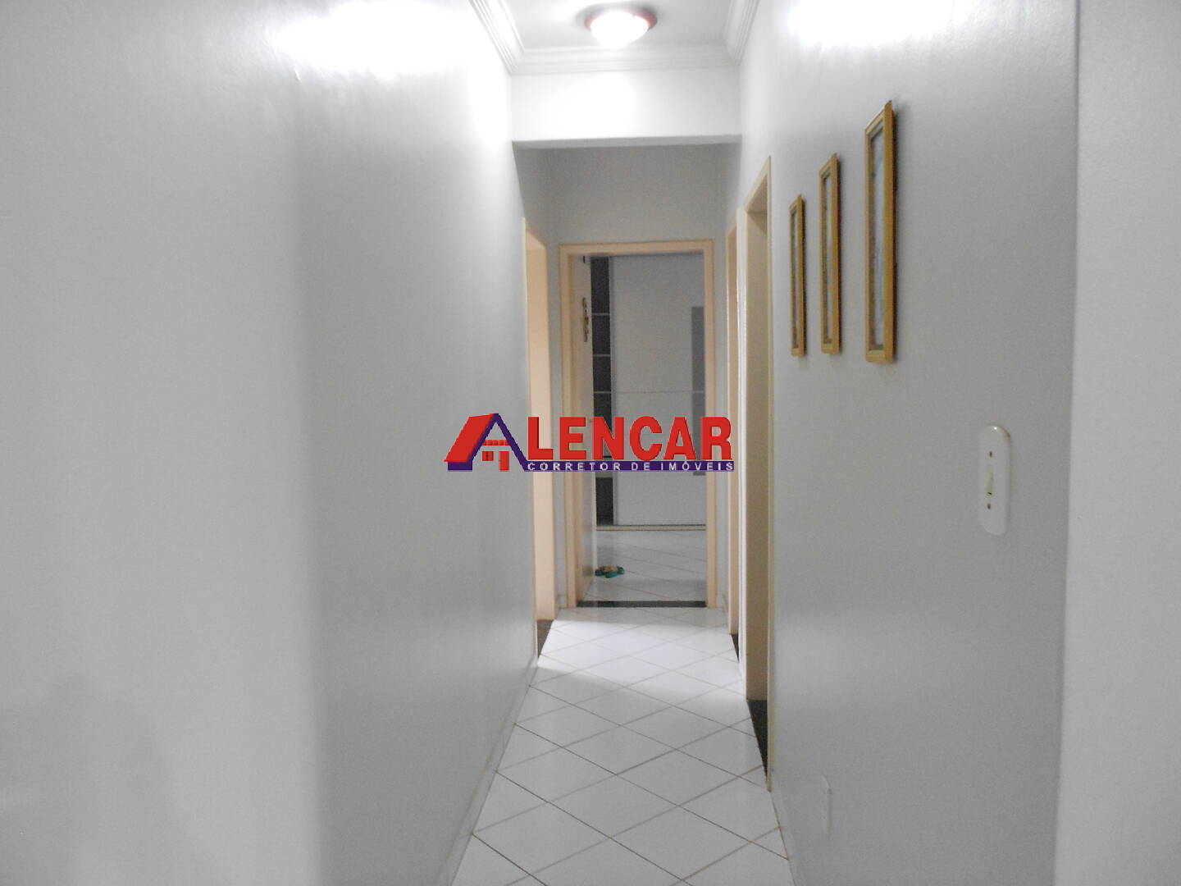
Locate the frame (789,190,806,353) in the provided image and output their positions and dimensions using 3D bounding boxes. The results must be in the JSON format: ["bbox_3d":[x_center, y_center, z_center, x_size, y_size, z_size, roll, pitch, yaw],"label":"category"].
[{"bbox_3d":[0.526,-0.417,2.264,0.018,0.389,0.140,-1,5,5],"label":"frame"}]

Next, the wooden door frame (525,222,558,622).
[{"bbox_3d":[-0.315,-0.022,4.644,0.140,2.141,0.818,-1,5,4],"label":"wooden door frame"}]

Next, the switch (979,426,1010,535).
[{"bbox_3d":[0.423,0.040,0.929,0.011,0.116,0.067,-1,5,5],"label":"switch"}]

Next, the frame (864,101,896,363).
[{"bbox_3d":[0.454,-0.320,1.397,0.018,0.383,0.140,-1,5,5],"label":"frame"}]

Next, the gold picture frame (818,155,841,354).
[{"bbox_3d":[0.489,-0.378,1.818,0.018,0.385,0.140,-1,5,5],"label":"gold picture frame"}]

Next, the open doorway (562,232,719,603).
[{"bbox_3d":[0.286,-0.084,5.254,0.900,2.141,0.140,-1,5,4],"label":"open doorway"}]

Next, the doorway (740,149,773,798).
[{"bbox_3d":[0.694,0.106,3.377,0.130,2.110,0.900,-1,5,5],"label":"doorway"}]

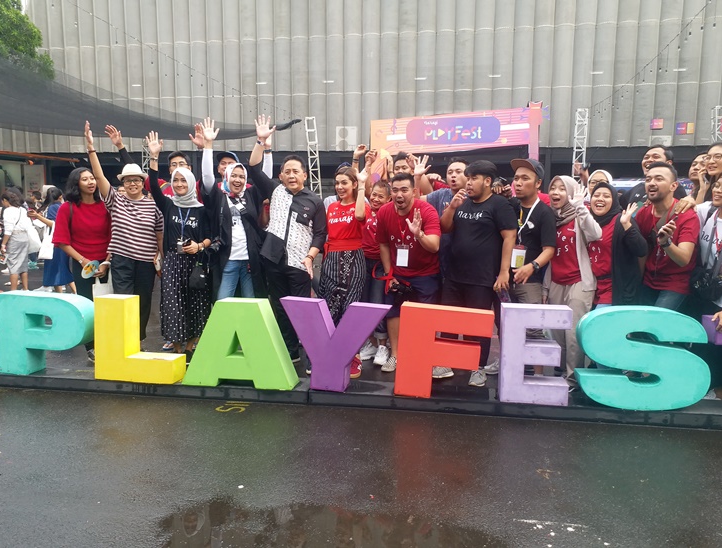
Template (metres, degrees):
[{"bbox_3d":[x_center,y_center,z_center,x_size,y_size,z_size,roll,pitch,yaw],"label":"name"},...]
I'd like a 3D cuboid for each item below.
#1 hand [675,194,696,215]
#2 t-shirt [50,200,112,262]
[{"bbox_3d":[2.318,-0.496,4.068,0.150,0.140,0.120,4,8,25],"label":"hand"},{"bbox_3d":[-2.257,-0.347,4.600,0.430,0.480,0.270,-2,8,-18],"label":"t-shirt"}]

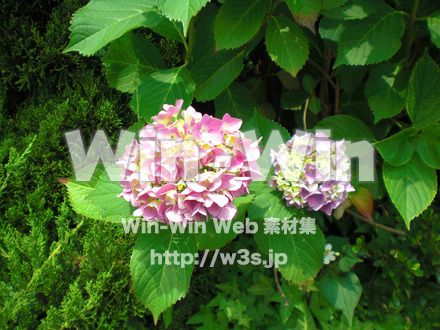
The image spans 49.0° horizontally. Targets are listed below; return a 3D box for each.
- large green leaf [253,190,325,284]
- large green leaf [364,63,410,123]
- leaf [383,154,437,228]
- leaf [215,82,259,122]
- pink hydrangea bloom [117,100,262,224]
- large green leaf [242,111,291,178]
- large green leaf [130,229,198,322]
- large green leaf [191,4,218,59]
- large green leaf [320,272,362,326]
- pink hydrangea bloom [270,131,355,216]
[{"bbox_3d":[0.091,0.100,0.655,0.090,0.025,0.137,-20,68,-8],"label":"large green leaf"},{"bbox_3d":[0.282,-0.123,0.804,0.072,0.018,0.135,26,69,11],"label":"large green leaf"},{"bbox_3d":[0.280,0.034,0.705,0.081,0.022,0.127,10,70,7],"label":"leaf"},{"bbox_3d":[0.034,-0.091,0.804,0.080,0.018,0.111,-18,67,-8],"label":"leaf"},{"bbox_3d":[-0.037,-0.003,0.580,0.172,0.135,0.165,0,28,0],"label":"pink hydrangea bloom"},{"bbox_3d":[0.063,-0.026,0.670,0.075,0.025,0.110,-4,54,-10],"label":"large green leaf"},{"bbox_3d":[-0.069,0.133,0.610,0.083,0.022,0.142,9,69,0],"label":"large green leaf"},{"bbox_3d":[-0.021,-0.203,0.740,0.055,0.025,0.095,5,69,2],"label":"large green leaf"},{"bbox_3d":[0.197,0.218,0.783,0.068,0.015,0.086,-7,64,-3],"label":"large green leaf"},{"bbox_3d":[0.123,0.011,0.640,0.112,0.100,0.108,0,28,0],"label":"pink hydrangea bloom"}]

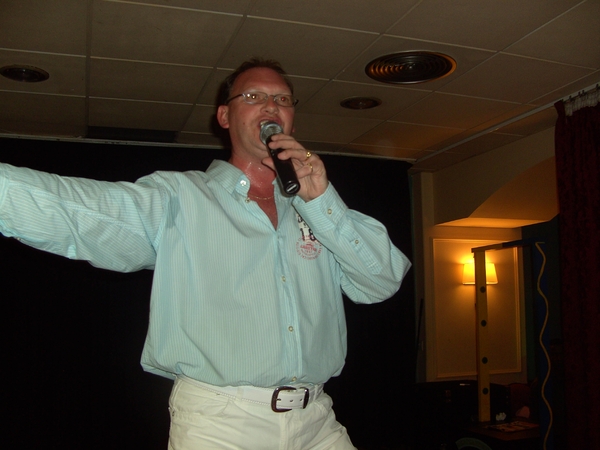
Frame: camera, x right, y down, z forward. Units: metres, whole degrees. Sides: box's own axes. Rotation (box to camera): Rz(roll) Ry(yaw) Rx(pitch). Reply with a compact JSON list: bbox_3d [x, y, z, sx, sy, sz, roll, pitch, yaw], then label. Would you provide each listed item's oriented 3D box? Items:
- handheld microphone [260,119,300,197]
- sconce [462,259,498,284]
[{"bbox_3d":[-0.042,-0.146,1.363,0.051,0.207,0.051,-20,-41,0],"label":"handheld microphone"},{"bbox_3d":[1.592,0.420,5.550,0.320,0.190,0.150,2,-8,-18],"label":"sconce"}]

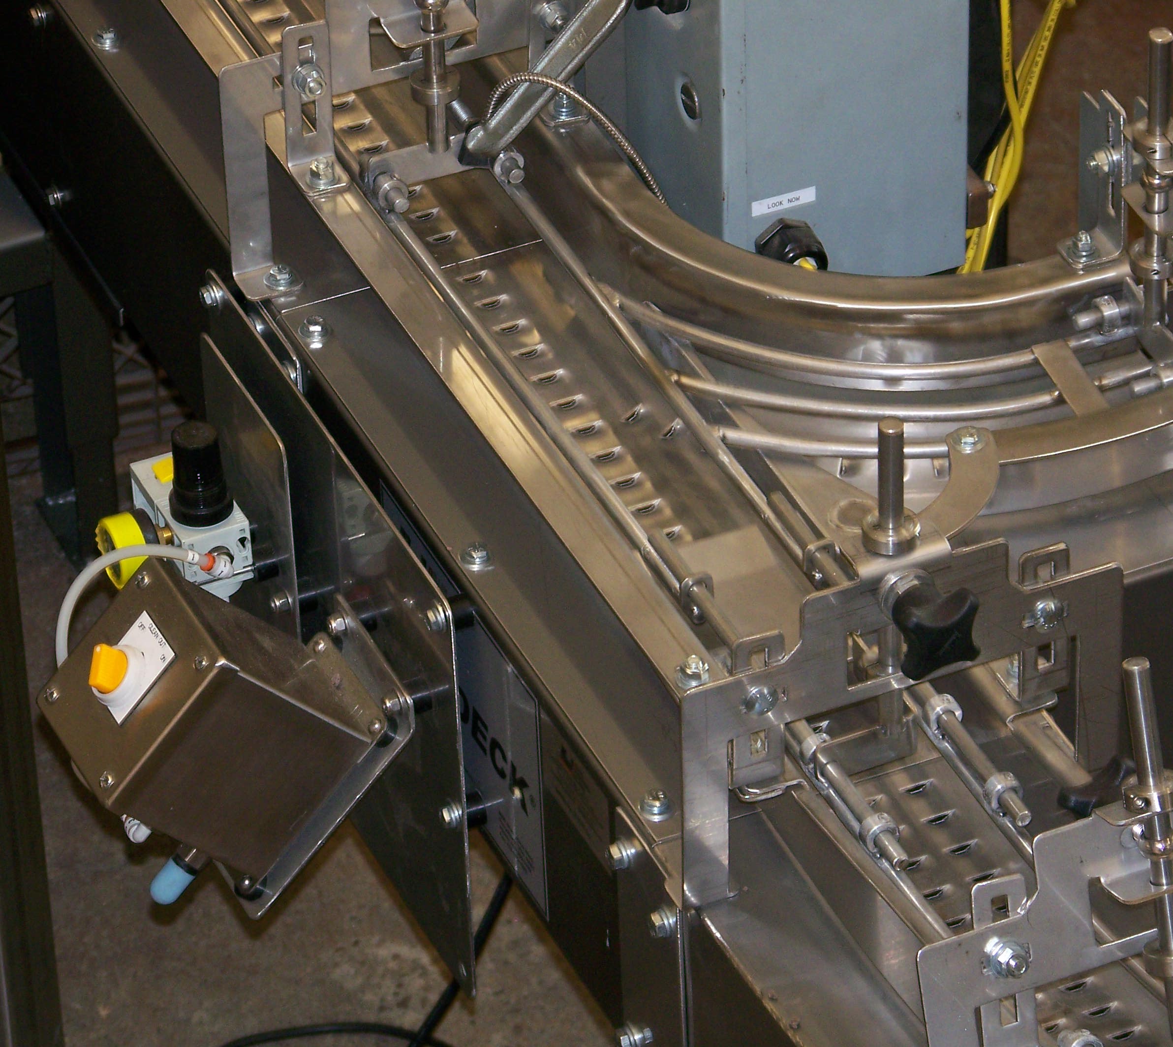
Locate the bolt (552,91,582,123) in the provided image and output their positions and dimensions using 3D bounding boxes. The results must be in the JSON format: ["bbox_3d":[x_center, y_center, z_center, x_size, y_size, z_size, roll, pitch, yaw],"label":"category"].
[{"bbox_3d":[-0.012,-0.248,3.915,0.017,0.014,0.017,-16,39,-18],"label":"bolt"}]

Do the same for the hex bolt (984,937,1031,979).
[{"bbox_3d":[0.204,0.212,3.169,0.018,0.018,0.011,-16,40,-18],"label":"hex bolt"}]

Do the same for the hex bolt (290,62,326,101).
[{"bbox_3d":[-0.155,-0.248,3.715,0.018,0.018,0.013,-16,39,-18],"label":"hex bolt"}]

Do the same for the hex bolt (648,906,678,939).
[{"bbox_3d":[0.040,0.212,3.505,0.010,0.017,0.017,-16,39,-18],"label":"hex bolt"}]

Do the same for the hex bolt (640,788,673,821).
[{"bbox_3d":[0.035,0.143,3.373,0.016,0.011,0.016,-16,39,-18],"label":"hex bolt"}]

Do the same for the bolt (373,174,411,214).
[{"bbox_3d":[-0.110,-0.187,3.765,0.018,0.018,0.024,-16,39,-18],"label":"bolt"}]

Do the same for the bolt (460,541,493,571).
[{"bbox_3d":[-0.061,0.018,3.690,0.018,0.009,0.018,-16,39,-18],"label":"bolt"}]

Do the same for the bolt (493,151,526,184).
[{"bbox_3d":[-0.043,-0.203,3.780,0.017,0.017,0.016,-16,39,-18],"label":"bolt"}]

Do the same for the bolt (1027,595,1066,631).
[{"bbox_3d":[0.238,0.048,3.376,0.017,0.017,0.007,-16,40,-18],"label":"bolt"}]

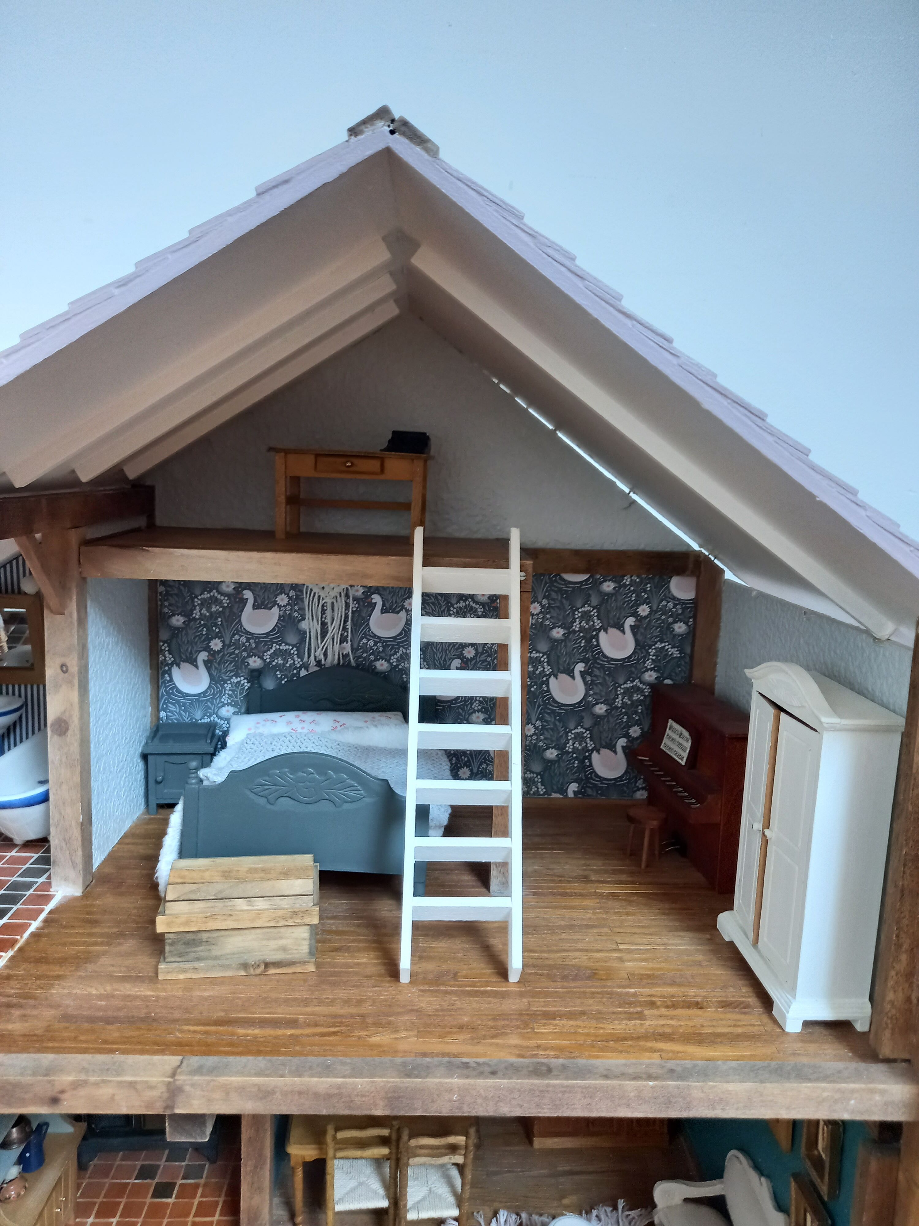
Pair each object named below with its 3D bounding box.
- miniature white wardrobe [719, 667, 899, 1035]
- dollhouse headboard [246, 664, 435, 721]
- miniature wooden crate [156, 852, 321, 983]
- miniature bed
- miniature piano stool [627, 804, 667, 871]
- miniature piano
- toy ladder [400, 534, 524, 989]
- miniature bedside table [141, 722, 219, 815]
[{"bbox_3d":[0.180,0.114,0.465,0.048,0.170,0.092,2,8,-2],"label":"miniature white wardrobe"},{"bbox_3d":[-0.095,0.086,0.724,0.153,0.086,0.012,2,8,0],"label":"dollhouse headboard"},{"bbox_3d":[-0.119,0.159,0.486,0.083,0.054,0.060,1,8,-9],"label":"miniature wooden crate"},{"bbox_3d":[-0.095,0.110,0.642,0.153,0.110,0.180,2,8,0],"label":"miniature bed"},{"bbox_3d":[0.130,0.157,0.622,0.028,0.037,0.028,2,8,-2],"label":"miniature piano stool"},{"bbox_3d":[0.171,0.121,0.645,0.058,0.106,0.146,1,8,-6],"label":"miniature piano"},{"bbox_3d":[0.003,0.075,0.500,0.064,0.247,0.013,2,-14,-2],"label":"toy ladder"},{"bbox_3d":[-0.215,0.122,0.695,0.058,0.061,0.051,2,8,-2],"label":"miniature bedside table"}]

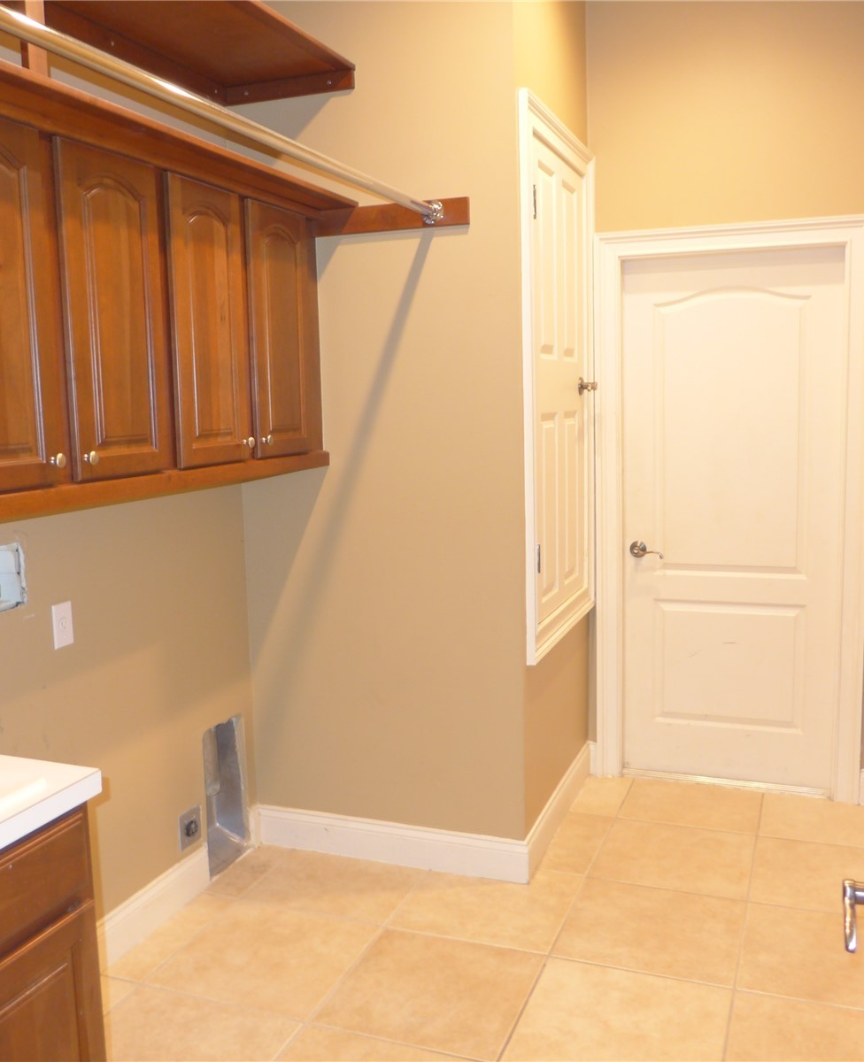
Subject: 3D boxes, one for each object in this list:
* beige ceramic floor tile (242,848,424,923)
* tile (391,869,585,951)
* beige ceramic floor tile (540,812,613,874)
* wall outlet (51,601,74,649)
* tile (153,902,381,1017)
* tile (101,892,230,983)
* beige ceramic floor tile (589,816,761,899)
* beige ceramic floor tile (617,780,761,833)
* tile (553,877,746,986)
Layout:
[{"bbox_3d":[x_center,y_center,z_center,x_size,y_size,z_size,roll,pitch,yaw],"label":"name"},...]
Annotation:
[{"bbox_3d":[-0.303,1.158,3.201,0.495,0.010,0.370,1,7,21],"label":"beige ceramic floor tile"},{"bbox_3d":[0.185,1.161,3.077,0.495,0.010,0.495,1,7,21],"label":"tile"},{"bbox_3d":[0.522,1.106,3.479,0.162,0.010,0.495,1,7,21],"label":"beige ceramic floor tile"},{"bbox_3d":[-0.963,0.248,2.576,0.008,0.114,0.071,1,7,21],"label":"wall outlet"},{"bbox_3d":[-0.462,1.209,2.797,0.495,0.010,0.495,1,7,21],"label":"tile"},{"bbox_3d":[-0.767,1.202,2.916,0.150,0.010,0.495,1,7,21],"label":"tile"},{"bbox_3d":[0.833,1.113,3.357,0.495,0.010,0.495,1,7,21],"label":"beige ceramic floor tile"},{"bbox_3d":[0.998,1.060,3.778,0.495,0.010,0.405,1,7,21],"label":"beige ceramic floor tile"},{"bbox_3d":[0.651,1.171,2.895,0.495,0.010,0.495,1,7,21],"label":"tile"}]

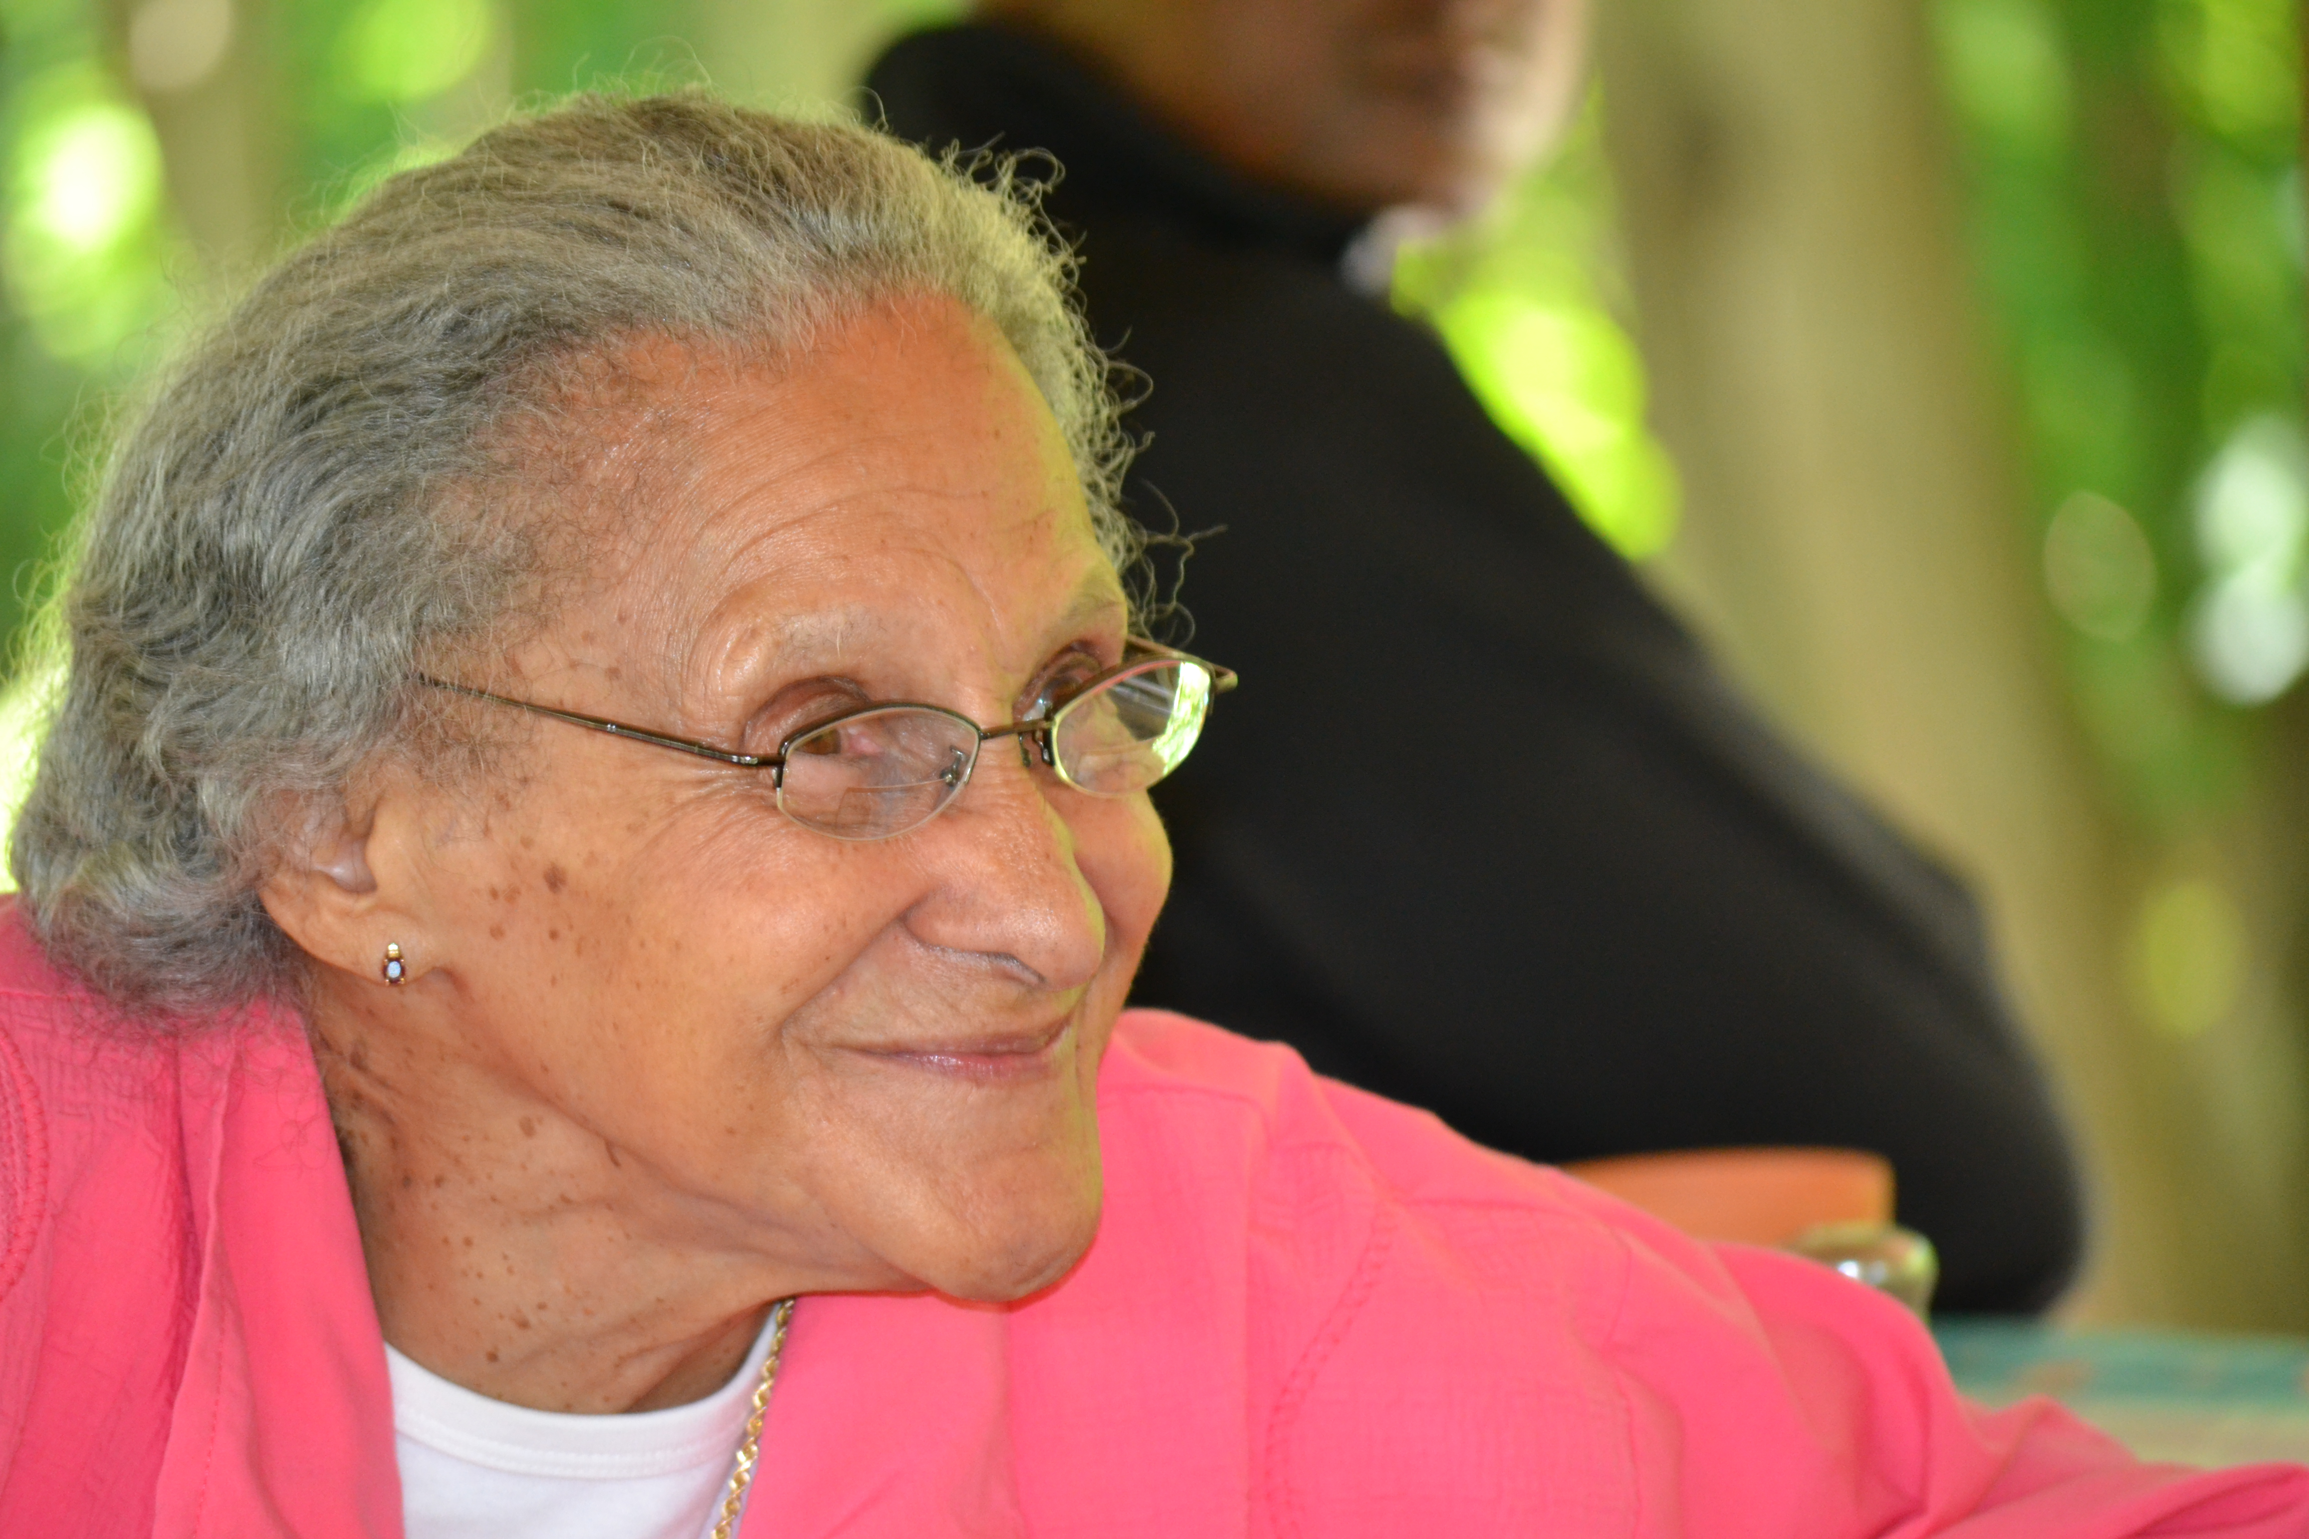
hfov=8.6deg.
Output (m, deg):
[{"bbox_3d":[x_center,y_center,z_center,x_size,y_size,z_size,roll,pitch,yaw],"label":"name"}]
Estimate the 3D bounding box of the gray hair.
[{"bbox_3d":[-0.107,-0.039,2.850,0.198,0.176,0.175,8,10,40],"label":"gray hair"}]

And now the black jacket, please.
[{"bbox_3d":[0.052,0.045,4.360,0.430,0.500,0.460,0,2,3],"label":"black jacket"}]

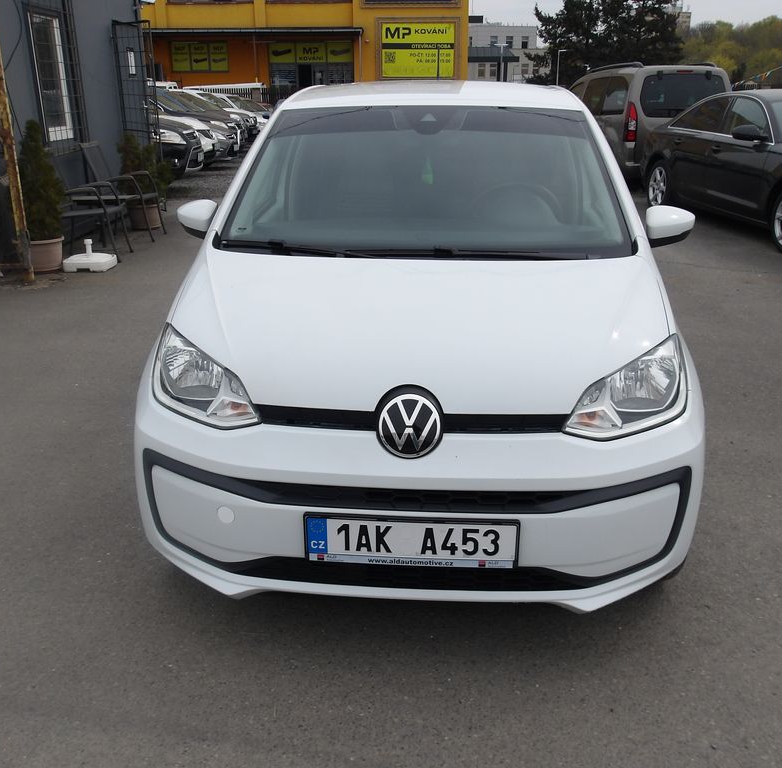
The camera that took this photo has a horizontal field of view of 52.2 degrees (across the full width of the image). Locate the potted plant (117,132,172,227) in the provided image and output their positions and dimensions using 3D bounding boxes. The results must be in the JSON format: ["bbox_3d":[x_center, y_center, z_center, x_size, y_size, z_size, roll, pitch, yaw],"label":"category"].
[{"bbox_3d":[-2.775,-2.327,9.119,0.580,1.070,0.600,0,20,0],"label":"potted plant"}]

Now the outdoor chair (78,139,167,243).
[{"bbox_3d":[-2.804,-2.041,8.441,0.690,0.980,0.570,0,20,0],"label":"outdoor chair"}]

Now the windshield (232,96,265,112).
[{"bbox_3d":[-4.882,-9.593,27.365,0.800,0.140,1.320,46,40,20],"label":"windshield"}]

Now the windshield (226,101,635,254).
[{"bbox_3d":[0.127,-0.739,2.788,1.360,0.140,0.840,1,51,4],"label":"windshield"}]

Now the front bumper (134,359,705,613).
[{"bbox_3d":[0.056,0.266,2.153,1.620,0.570,0.450,1,20,4],"label":"front bumper"}]

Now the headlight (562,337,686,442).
[{"bbox_3d":[0.609,0.010,2.058,0.365,0.220,0.320,1,20,4],"label":"headlight"}]

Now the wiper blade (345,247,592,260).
[{"bbox_3d":[0.245,-0.411,2.512,0.770,0.040,0.060,1,20,4],"label":"wiper blade"}]

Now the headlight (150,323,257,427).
[{"bbox_3d":[-0.491,-0.017,2.139,0.365,0.220,0.320,1,20,4],"label":"headlight"}]

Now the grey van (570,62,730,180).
[{"bbox_3d":[4.021,-4.329,13.517,1.820,1.830,4.380,-2,20,-5],"label":"grey van"}]

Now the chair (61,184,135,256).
[{"bbox_3d":[-2.833,-1.679,7.439,0.690,0.970,0.570,-1,20,-3],"label":"chair"}]

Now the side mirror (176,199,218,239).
[{"bbox_3d":[-0.727,-0.625,3.037,0.200,0.150,0.140,1,20,4],"label":"side mirror"}]

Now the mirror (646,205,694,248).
[{"bbox_3d":[1.014,-0.573,2.913,0.200,0.150,0.140,1,20,4],"label":"mirror"}]

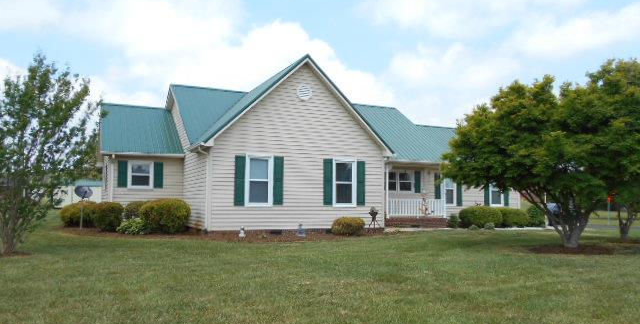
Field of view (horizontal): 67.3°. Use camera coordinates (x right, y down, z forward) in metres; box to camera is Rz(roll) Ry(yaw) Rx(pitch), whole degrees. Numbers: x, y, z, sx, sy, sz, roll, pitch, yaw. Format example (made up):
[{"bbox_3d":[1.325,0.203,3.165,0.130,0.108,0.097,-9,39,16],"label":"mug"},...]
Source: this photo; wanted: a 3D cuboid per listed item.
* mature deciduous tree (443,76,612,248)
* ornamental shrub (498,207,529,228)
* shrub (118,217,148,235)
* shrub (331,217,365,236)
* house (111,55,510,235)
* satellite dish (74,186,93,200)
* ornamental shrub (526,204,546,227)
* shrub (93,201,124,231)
[{"bbox_3d":[5.753,0.000,13.200,4.550,4.750,4.500,-2,-5,24],"label":"mature deciduous tree"},{"bbox_3d":[8.695,2.483,21.600,1.360,0.970,1.250,2,-5,-26],"label":"ornamental shrub"},{"bbox_3d":[-5.792,1.954,14.850,0.950,0.520,0.880,2,-5,-26],"label":"shrub"},{"bbox_3d":[0.917,2.097,15.750,1.070,0.620,1.020,0,-5,0],"label":"shrub"},{"bbox_3d":[0.405,-0.066,22.974,19.900,6.050,12.100,2,-5,-26],"label":"house"},{"bbox_3d":[-8.157,1.077,16.600,0.620,0.500,0.380,3,-6,-33],"label":"satellite dish"},{"bbox_3d":[10.281,2.538,22.800,1.000,1.020,1.000,2,-5,-26],"label":"ornamental shrub"},{"bbox_3d":[-7.119,1.837,16.200,1.020,0.930,1.000,2,-5,-26],"label":"shrub"}]

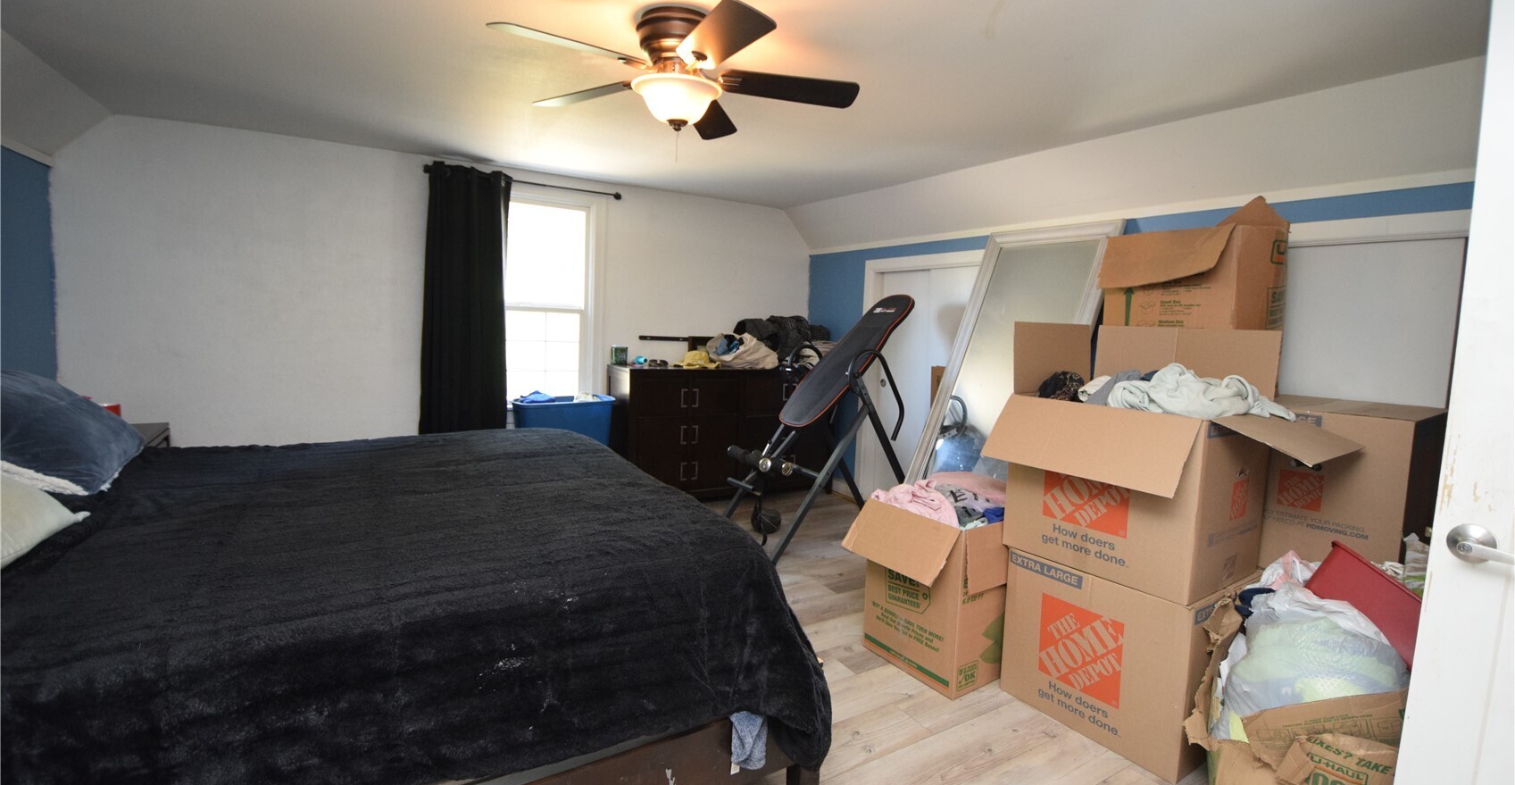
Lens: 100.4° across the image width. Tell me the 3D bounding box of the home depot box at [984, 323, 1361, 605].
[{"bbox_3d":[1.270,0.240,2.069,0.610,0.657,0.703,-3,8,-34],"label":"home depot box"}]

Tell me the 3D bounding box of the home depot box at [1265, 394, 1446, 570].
[{"bbox_3d":[1.946,0.308,2.201,0.575,0.533,0.537,-3,8,-35],"label":"home depot box"}]

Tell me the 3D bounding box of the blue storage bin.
[{"bbox_3d":[-1.162,0.256,3.830,0.580,0.430,0.400,-3,8,-35],"label":"blue storage bin"}]

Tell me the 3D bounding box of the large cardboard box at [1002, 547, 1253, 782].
[{"bbox_3d":[1.274,0.830,2.185,0.535,0.541,0.573,-3,8,-34],"label":"large cardboard box"}]

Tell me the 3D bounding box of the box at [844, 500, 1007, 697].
[{"bbox_3d":[0.740,0.751,2.479,0.523,0.613,0.473,-3,7,-33],"label":"box"}]

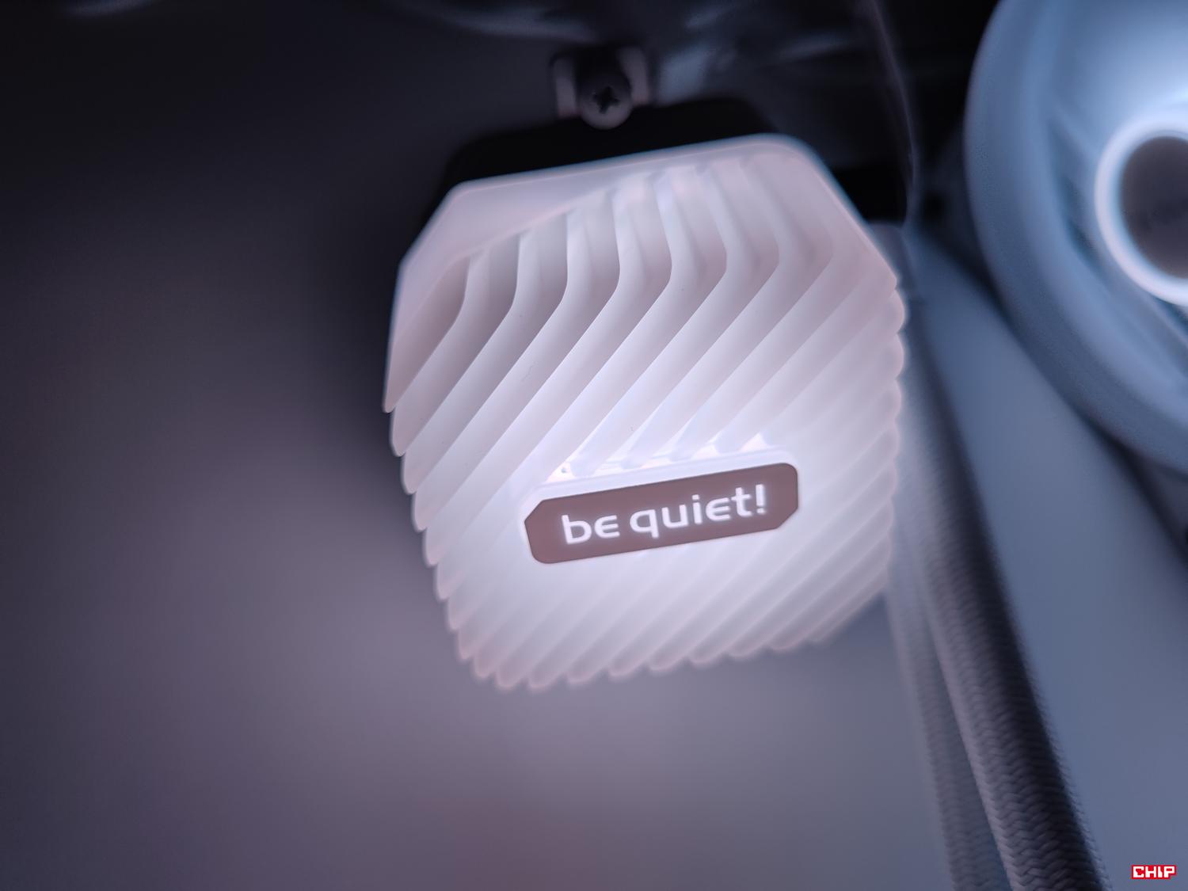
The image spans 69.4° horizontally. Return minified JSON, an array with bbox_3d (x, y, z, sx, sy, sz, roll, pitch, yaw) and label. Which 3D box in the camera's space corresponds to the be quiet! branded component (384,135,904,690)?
[{"bbox_3d":[0.008,-0.004,0.143,0.071,0.073,0.049,-9,34,2],"label":"be quiet! branded component"}]

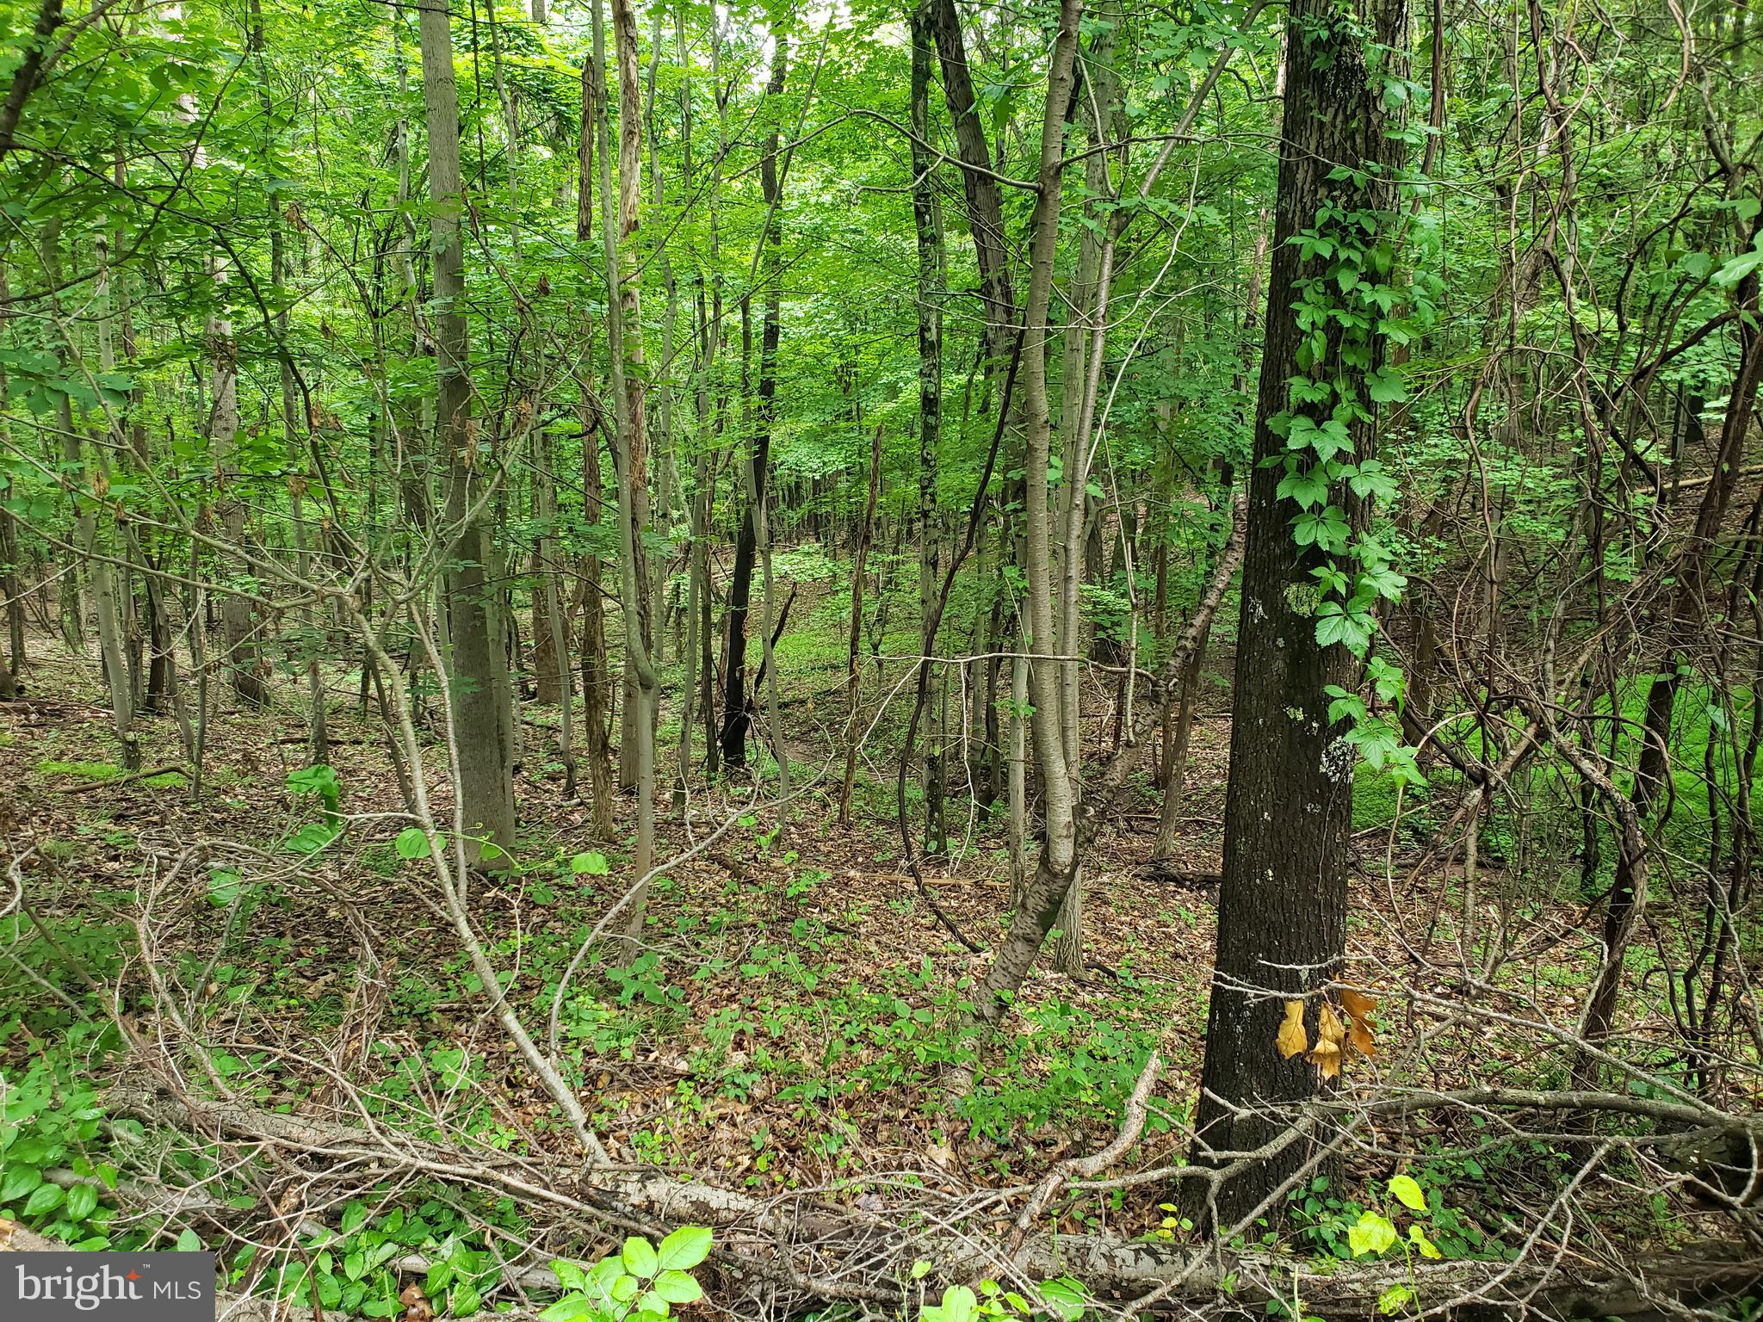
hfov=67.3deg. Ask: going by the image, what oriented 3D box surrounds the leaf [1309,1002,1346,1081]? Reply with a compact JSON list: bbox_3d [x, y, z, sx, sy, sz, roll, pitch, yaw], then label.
[{"bbox_3d":[0.908,0.775,2.700,0.074,0.160,0.055,2,9,14],"label":"leaf"}]

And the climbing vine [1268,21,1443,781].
[{"bbox_3d":[1.015,-0.526,2.850,0.340,1.600,0.270,1,9,7],"label":"climbing vine"}]

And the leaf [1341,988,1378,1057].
[{"bbox_3d":[0.982,0.740,2.720,0.075,0.143,0.055,3,9,17],"label":"leaf"}]

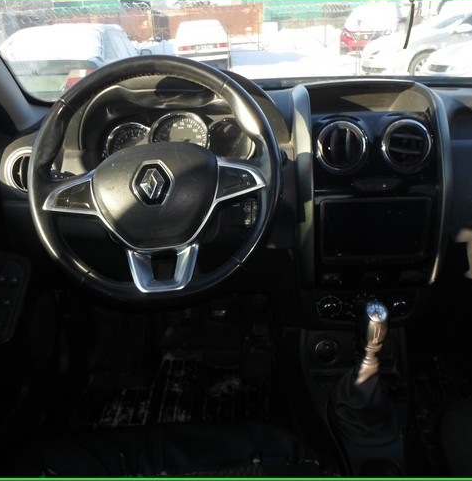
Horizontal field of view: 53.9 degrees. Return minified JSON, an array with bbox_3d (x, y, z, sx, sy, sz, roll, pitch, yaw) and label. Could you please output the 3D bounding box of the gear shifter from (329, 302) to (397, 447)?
[{"bbox_3d":[0.232,0.226,0.828,0.125,0.260,0.150,0,25,0],"label":"gear shifter"}]

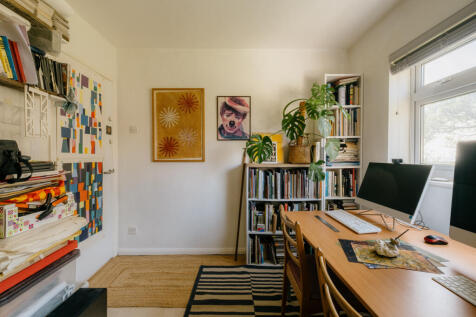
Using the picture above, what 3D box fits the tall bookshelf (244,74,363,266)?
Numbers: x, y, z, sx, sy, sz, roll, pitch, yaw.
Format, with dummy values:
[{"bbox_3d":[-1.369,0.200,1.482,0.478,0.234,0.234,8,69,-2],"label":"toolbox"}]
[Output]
[{"bbox_3d":[0.692,0.121,2.215,1.220,2.020,0.265,0,0,-1],"label":"tall bookshelf"}]

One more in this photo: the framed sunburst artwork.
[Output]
[{"bbox_3d":[-0.695,-0.393,2.312,0.612,0.855,0.026,0,0,-1],"label":"framed sunburst artwork"}]

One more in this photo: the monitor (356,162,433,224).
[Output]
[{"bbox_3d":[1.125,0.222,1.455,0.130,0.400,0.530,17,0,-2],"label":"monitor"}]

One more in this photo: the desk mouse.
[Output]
[{"bbox_3d":[1.072,0.435,1.077,0.102,0.036,0.062,0,0,10],"label":"desk mouse"}]

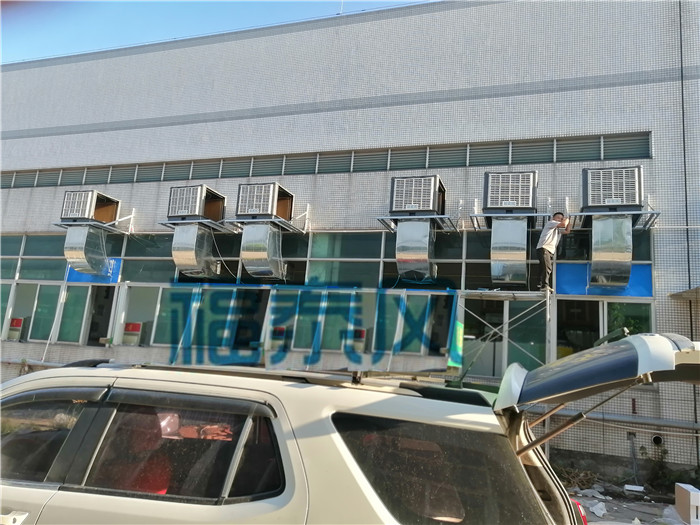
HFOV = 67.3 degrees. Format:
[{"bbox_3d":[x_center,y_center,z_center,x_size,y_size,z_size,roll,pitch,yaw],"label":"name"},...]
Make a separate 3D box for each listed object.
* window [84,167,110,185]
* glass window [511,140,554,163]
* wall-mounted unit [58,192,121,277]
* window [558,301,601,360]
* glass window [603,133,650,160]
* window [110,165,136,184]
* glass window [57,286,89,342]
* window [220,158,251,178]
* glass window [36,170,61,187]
[{"bbox_3d":[-7.709,-2.649,16.057,0.975,0.512,0.080,1,-10,18],"label":"window"},{"bbox_3d":[4.224,-2.563,12.164,0.978,0.577,0.080,1,-11,19],"label":"glass window"},{"bbox_3d":[-7.622,-0.851,15.463,1.082,2.223,1.206,1,-11,19],"label":"wall-mounted unit"},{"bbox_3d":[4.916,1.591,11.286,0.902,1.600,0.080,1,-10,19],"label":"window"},{"bbox_3d":[6.249,-2.610,11.917,0.970,0.570,0.120,1,-11,19],"label":"glass window"},{"bbox_3d":[-6.792,-2.640,15.751,0.959,0.517,0.080,1,-10,18],"label":"window"},{"bbox_3d":[-8.040,1.503,15.303,0.898,1.652,0.080,1,-10,18],"label":"glass window"},{"bbox_3d":[-3.190,-2.645,14.771,0.991,0.556,0.080,1,-11,19],"label":"window"},{"bbox_3d":[-9.561,-2.675,16.678,0.980,0.509,0.080,1,-10,18],"label":"glass window"}]

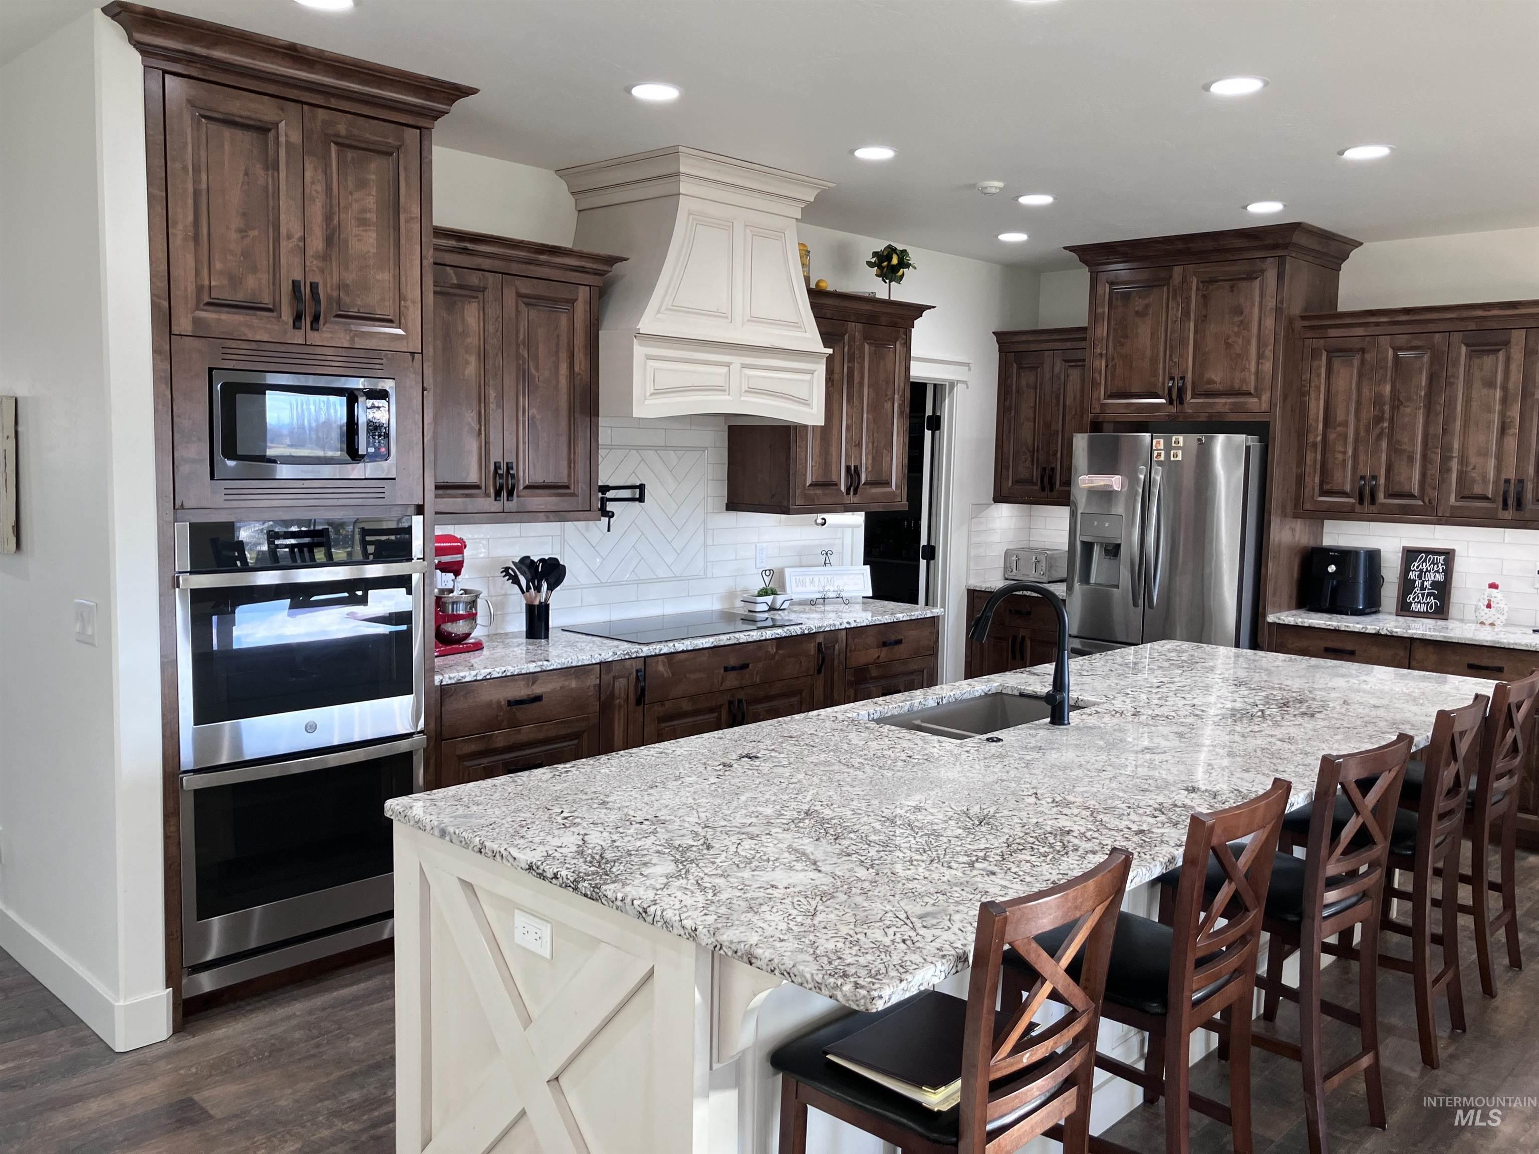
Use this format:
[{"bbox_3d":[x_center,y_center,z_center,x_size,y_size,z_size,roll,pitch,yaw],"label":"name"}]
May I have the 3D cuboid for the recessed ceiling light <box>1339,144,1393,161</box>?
[{"bbox_3d":[2.203,-1.570,4.593,0.191,0.030,0.191,6,7,43],"label":"recessed ceiling light"}]

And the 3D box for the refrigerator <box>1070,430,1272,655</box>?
[{"bbox_3d":[2.183,0.152,6.540,0.915,1.786,0.875,6,7,43],"label":"refrigerator"}]

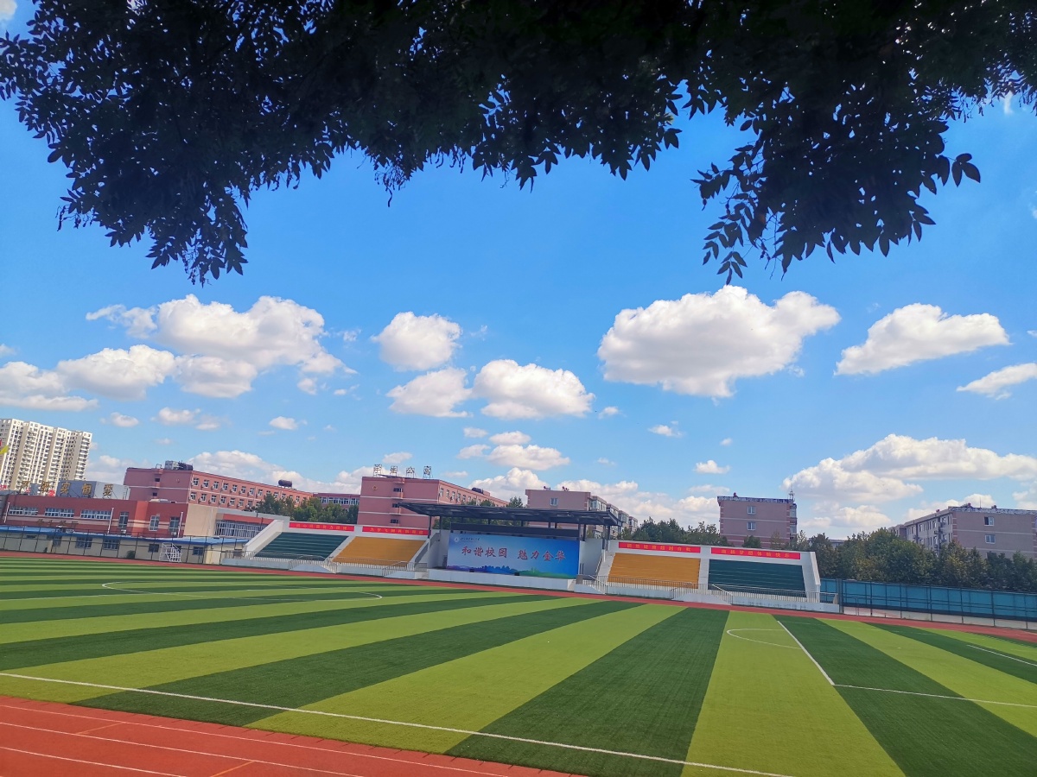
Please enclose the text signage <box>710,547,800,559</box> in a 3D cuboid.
[{"bbox_3d":[31.825,22.218,104.599,11.435,0.772,0.060,0,-13,16],"label":"text signage"}]

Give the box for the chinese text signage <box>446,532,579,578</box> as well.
[{"bbox_3d":[-0.889,23.549,109.795,19.140,5.098,0.150,0,-13,16],"label":"chinese text signage"}]

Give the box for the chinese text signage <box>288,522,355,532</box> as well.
[{"bbox_3d":[-30.921,21.823,122.445,11.441,0.754,0.060,0,-13,16],"label":"chinese text signage"}]

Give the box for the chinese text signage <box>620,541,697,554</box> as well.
[{"bbox_3d":[19.556,22.162,108.084,11.203,0.810,0.060,0,-13,16],"label":"chinese text signage"}]

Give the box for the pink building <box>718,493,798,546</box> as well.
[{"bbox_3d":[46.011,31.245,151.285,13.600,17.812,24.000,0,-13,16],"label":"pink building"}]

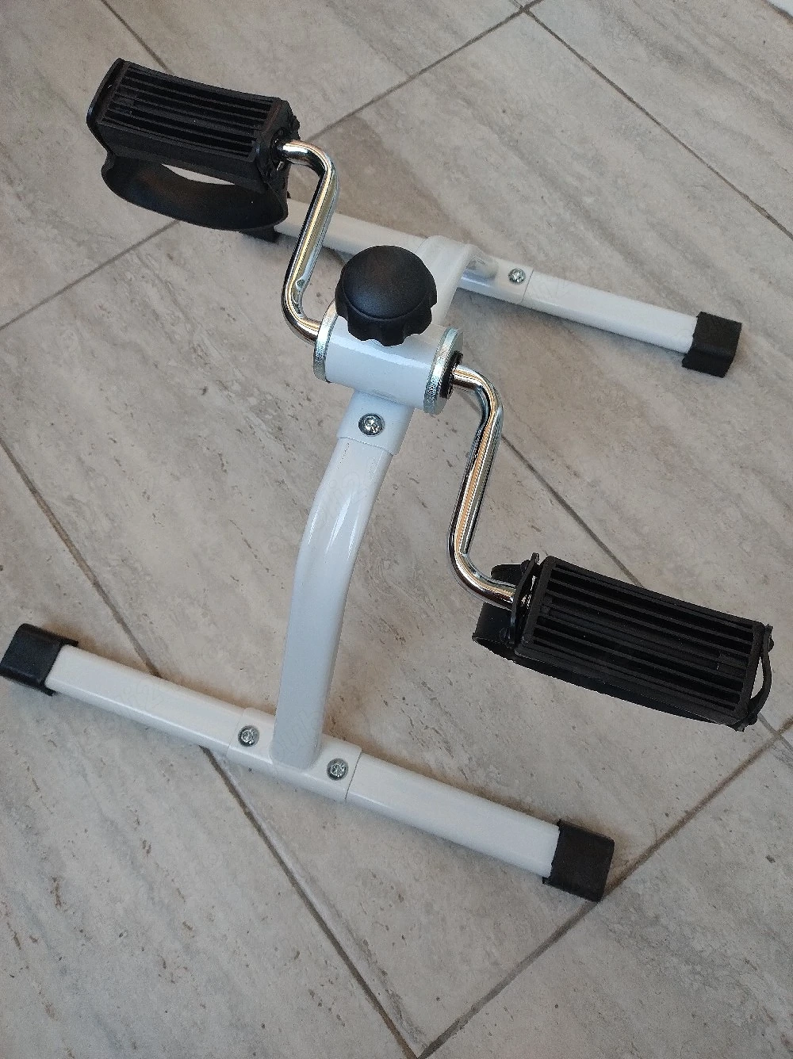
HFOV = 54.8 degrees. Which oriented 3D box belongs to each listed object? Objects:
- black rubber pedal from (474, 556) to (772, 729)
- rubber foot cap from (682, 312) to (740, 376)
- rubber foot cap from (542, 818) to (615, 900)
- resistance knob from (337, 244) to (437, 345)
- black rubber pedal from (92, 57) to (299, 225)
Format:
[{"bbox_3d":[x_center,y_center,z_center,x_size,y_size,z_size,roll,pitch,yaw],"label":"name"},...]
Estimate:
[{"bbox_3d":[0.099,0.052,0.352,0.122,0.070,0.048,18,73,7],"label":"black rubber pedal"},{"bbox_3d":[0.242,-0.142,0.586,0.035,0.020,0.036,18,73,7],"label":"rubber foot cap"},{"bbox_3d":[0.112,0.204,0.471,0.035,0.020,0.036,18,73,7],"label":"rubber foot cap"},{"bbox_3d":[-0.004,-0.102,0.328,0.043,0.027,0.043,0,71,1],"label":"resistance knob"},{"bbox_3d":[-0.107,-0.209,0.437,0.121,0.075,0.049,18,78,7],"label":"black rubber pedal"}]

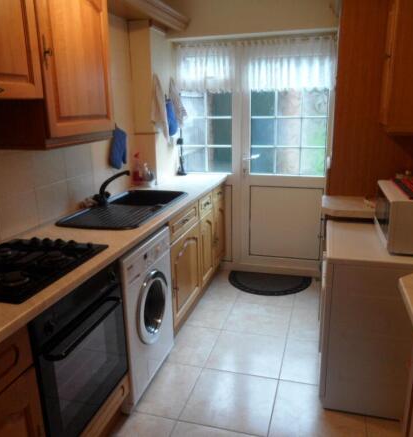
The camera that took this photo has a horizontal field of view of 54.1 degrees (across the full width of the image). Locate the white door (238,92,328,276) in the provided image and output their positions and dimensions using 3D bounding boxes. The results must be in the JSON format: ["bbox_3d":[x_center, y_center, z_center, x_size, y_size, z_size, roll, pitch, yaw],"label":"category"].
[{"bbox_3d":[0.672,-0.473,3.703,0.797,1.960,0.060,3,14,16],"label":"white door"}]

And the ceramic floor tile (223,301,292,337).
[{"bbox_3d":[0.394,0.756,3.045,0.463,0.010,0.466,3,14,16],"label":"ceramic floor tile"}]

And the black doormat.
[{"bbox_3d":[0.559,0.591,3.667,0.768,0.012,0.500,3,14,16],"label":"black doormat"}]

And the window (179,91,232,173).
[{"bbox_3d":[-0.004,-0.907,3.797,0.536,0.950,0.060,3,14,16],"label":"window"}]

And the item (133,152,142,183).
[{"bbox_3d":[-0.577,-0.422,3.378,0.070,0.250,0.090,3,14,16],"label":"item"}]

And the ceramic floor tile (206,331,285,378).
[{"bbox_3d":[0.265,0.864,2.604,0.458,0.010,0.478,3,14,16],"label":"ceramic floor tile"}]

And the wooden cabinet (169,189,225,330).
[{"bbox_3d":[-0.300,0.235,3.361,0.570,0.850,1.414,3,14,16],"label":"wooden cabinet"}]

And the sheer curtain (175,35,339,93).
[{"bbox_3d":[0.371,-1.315,3.467,1.370,0.425,0.060,3,14,16],"label":"sheer curtain"}]

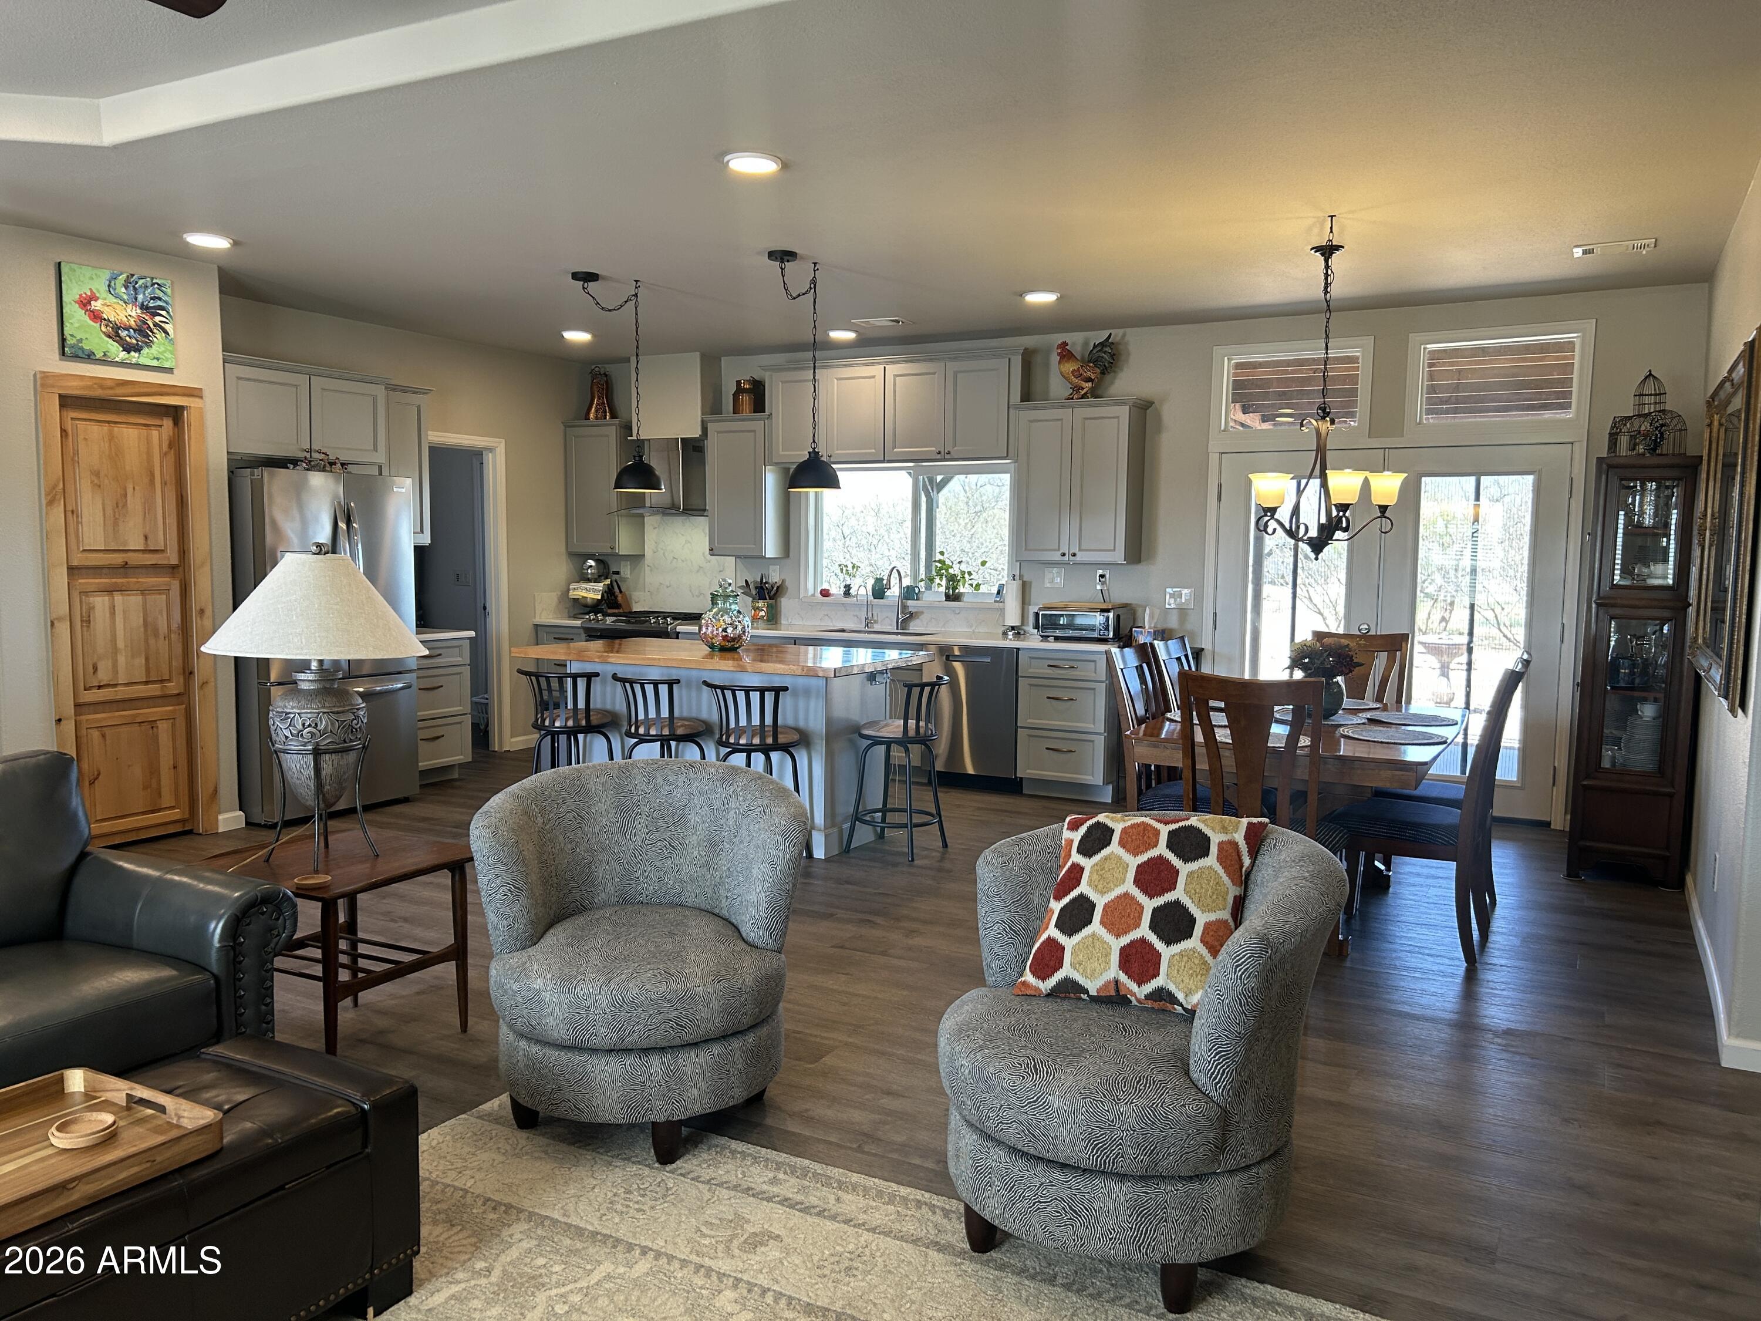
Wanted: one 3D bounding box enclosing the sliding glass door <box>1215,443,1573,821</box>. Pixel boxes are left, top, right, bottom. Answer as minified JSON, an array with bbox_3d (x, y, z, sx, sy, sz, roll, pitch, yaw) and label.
[{"bbox_3d":[2.785,-0.167,7.410,1.845,2.010,0.080,3,6,28],"label":"sliding glass door"}]

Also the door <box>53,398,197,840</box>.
[{"bbox_3d":[-3.582,-0.149,6.264,0.060,2.050,0.610,3,6,28],"label":"door"}]

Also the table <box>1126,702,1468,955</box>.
[{"bbox_3d":[1.760,0.636,5.415,1.055,0.770,1.690,3,6,28],"label":"table"}]

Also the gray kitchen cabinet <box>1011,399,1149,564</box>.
[{"bbox_3d":[1.208,-1.063,7.917,0.765,0.953,0.380,3,6,28],"label":"gray kitchen cabinet"}]

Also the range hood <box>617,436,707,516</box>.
[{"bbox_3d":[-1.487,-1.283,9.322,0.740,0.570,0.480,3,6,29],"label":"range hood"}]

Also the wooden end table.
[{"bbox_3d":[-1.584,0.854,3.890,0.670,0.560,0.630,3,6,28],"label":"wooden end table"}]

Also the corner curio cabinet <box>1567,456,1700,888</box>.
[{"bbox_3d":[3.522,0.021,6.178,0.435,1.880,0.880,3,6,29],"label":"corner curio cabinet"}]

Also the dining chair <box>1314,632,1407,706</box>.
[{"bbox_3d":[2.131,0.420,6.047,0.480,1.080,0.590,3,6,29],"label":"dining chair"}]

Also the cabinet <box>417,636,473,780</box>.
[{"bbox_3d":[-2.903,0.296,7.993,0.610,0.885,0.605,3,6,28],"label":"cabinet"}]

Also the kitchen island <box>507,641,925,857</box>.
[{"bbox_3d":[-0.798,0.412,6.707,1.880,0.930,1.030,3,6,28],"label":"kitchen island"}]

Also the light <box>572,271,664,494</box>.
[{"bbox_3d":[-1.309,-1.401,6.706,0.300,1.060,0.470,3,6,28],"label":"light"}]

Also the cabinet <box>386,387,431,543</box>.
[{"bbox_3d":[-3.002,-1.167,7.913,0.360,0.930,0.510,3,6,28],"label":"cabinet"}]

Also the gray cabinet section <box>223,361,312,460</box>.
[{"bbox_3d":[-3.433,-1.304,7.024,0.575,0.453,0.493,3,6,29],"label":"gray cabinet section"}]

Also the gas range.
[{"bbox_3d":[-1.577,0.182,9.374,0.760,0.940,0.690,3,6,29],"label":"gas range"}]

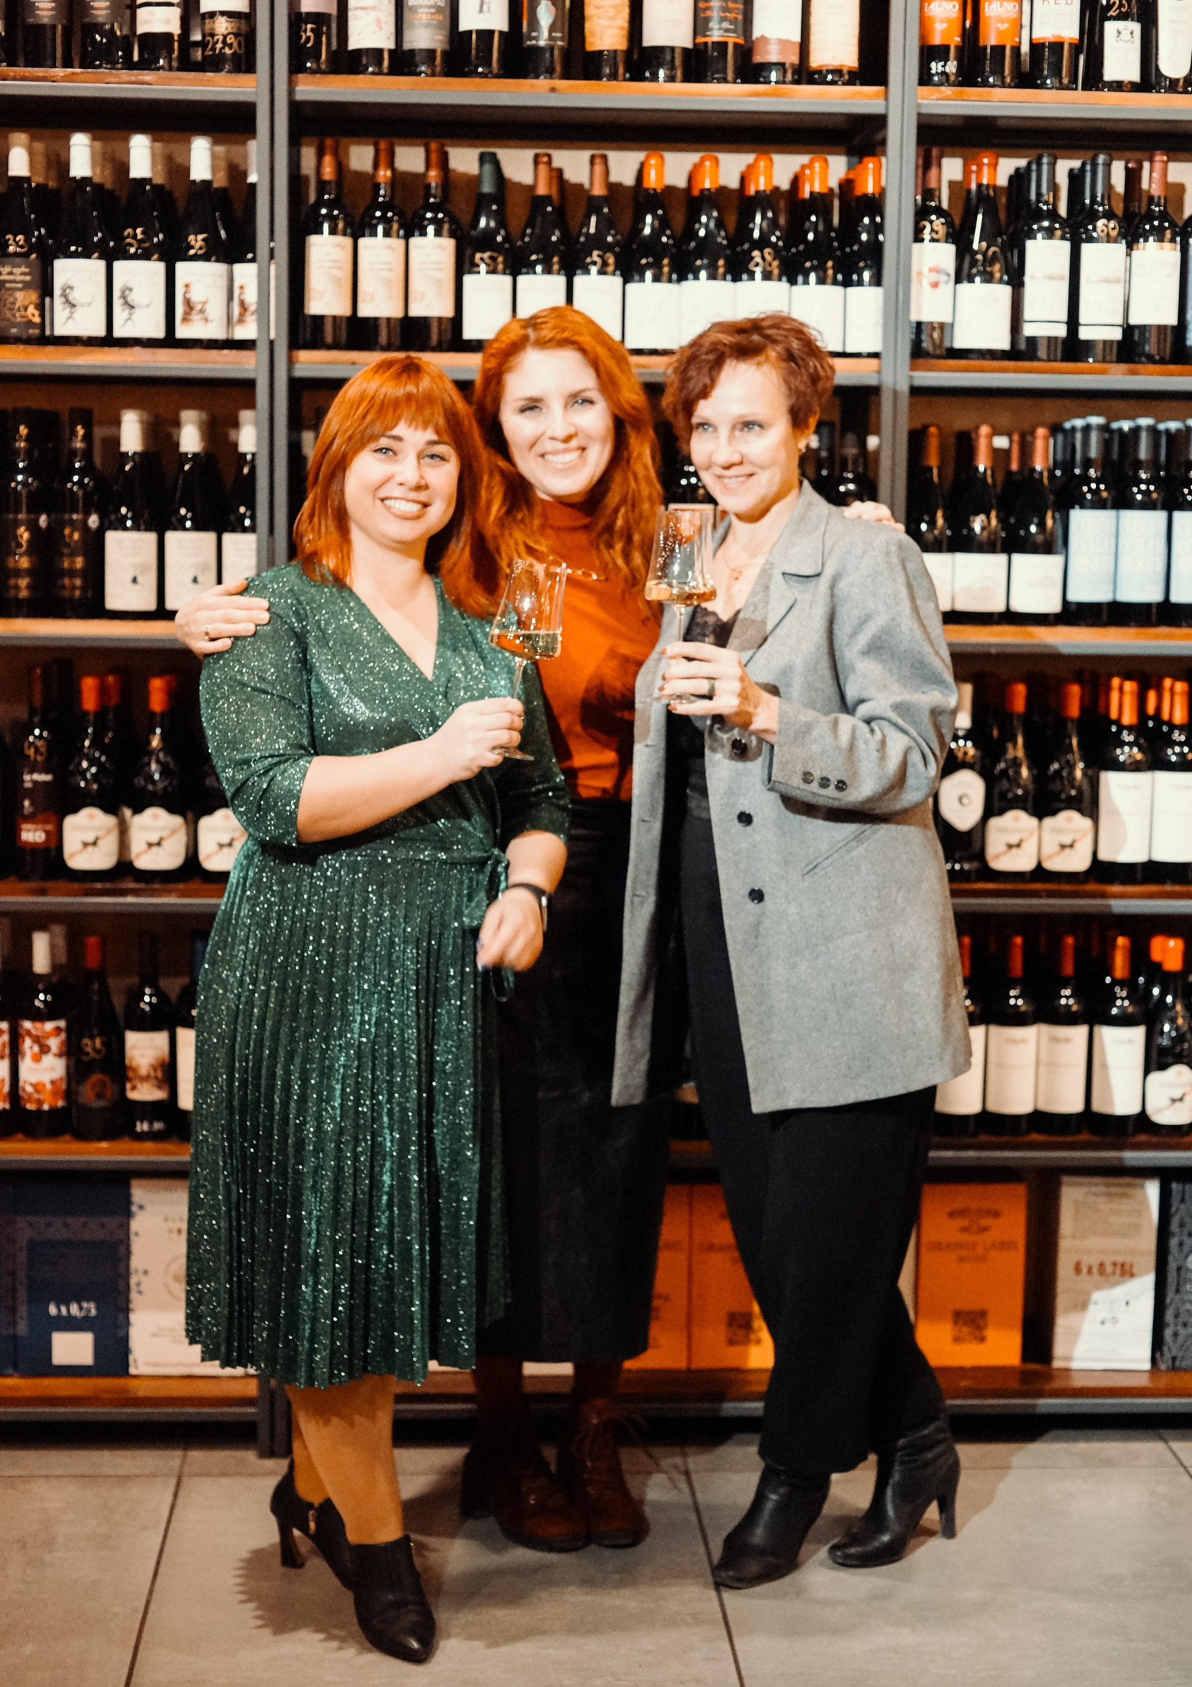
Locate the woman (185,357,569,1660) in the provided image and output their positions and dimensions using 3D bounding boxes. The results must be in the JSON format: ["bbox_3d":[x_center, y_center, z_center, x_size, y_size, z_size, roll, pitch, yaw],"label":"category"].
[{"bbox_3d":[-0.283,0.200,3.122,0.470,1.600,0.430,-1,8,-15],"label":"woman"}]

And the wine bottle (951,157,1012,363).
[{"bbox_3d":[0.576,-0.869,3.685,0.087,0.302,0.087,0,7,-4],"label":"wine bottle"}]

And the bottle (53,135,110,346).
[{"bbox_3d":[-0.770,-0.895,3.705,0.082,0.320,0.082,0,7,-6],"label":"bottle"}]

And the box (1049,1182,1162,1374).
[{"bbox_3d":[0.811,0.676,4.099,0.160,0.316,0.245,0,7,-3],"label":"box"}]

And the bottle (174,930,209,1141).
[{"bbox_3d":[-0.594,0.291,3.737,0.077,0.312,0.077,0,8,-3],"label":"bottle"}]

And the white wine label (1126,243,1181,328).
[{"bbox_3d":[0.831,-0.826,3.693,0.078,0.111,0.032,1,7,-2],"label":"white wine label"}]

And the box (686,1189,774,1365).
[{"bbox_3d":[0.223,0.654,3.952,0.166,0.291,0.245,0,8,-3],"label":"box"}]

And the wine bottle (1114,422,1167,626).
[{"bbox_3d":[0.848,-0.495,3.844,0.079,0.320,0.079,1,7,2],"label":"wine bottle"}]

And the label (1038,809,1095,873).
[{"bbox_3d":[0.716,-0.005,3.768,0.081,0.095,0.028,2,7,11],"label":"label"}]

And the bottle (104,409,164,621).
[{"bbox_3d":[-0.681,-0.483,3.651,0.082,0.305,0.082,0,7,-4],"label":"bottle"}]

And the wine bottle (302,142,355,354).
[{"bbox_3d":[-0.402,-0.893,3.723,0.075,0.320,0.075,0,7,-4],"label":"wine bottle"}]

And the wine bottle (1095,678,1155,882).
[{"bbox_3d":[0.805,-0.092,3.775,0.078,0.302,0.078,0,8,-3],"label":"wine bottle"}]

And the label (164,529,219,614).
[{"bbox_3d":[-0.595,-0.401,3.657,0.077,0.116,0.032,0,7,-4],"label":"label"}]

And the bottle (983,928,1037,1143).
[{"bbox_3d":[0.649,0.298,3.898,0.079,0.313,0.079,0,7,-3],"label":"bottle"}]

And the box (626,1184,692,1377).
[{"bbox_3d":[0.057,0.679,4.088,0.173,0.303,0.245,0,7,-3],"label":"box"}]

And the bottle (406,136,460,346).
[{"bbox_3d":[-0.237,-0.867,3.634,0.076,0.303,0.076,0,7,-4],"label":"bottle"}]

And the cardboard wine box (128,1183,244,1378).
[{"bbox_3d":[-0.638,0.656,3.955,0.180,0.311,0.250,0,7,-4],"label":"cardboard wine box"}]

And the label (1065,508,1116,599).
[{"bbox_3d":[0.765,-0.443,3.823,0.080,0.139,0.033,1,7,1],"label":"label"}]

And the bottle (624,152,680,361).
[{"bbox_3d":[0.082,-0.870,3.663,0.083,0.296,0.083,0,7,-4],"label":"bottle"}]

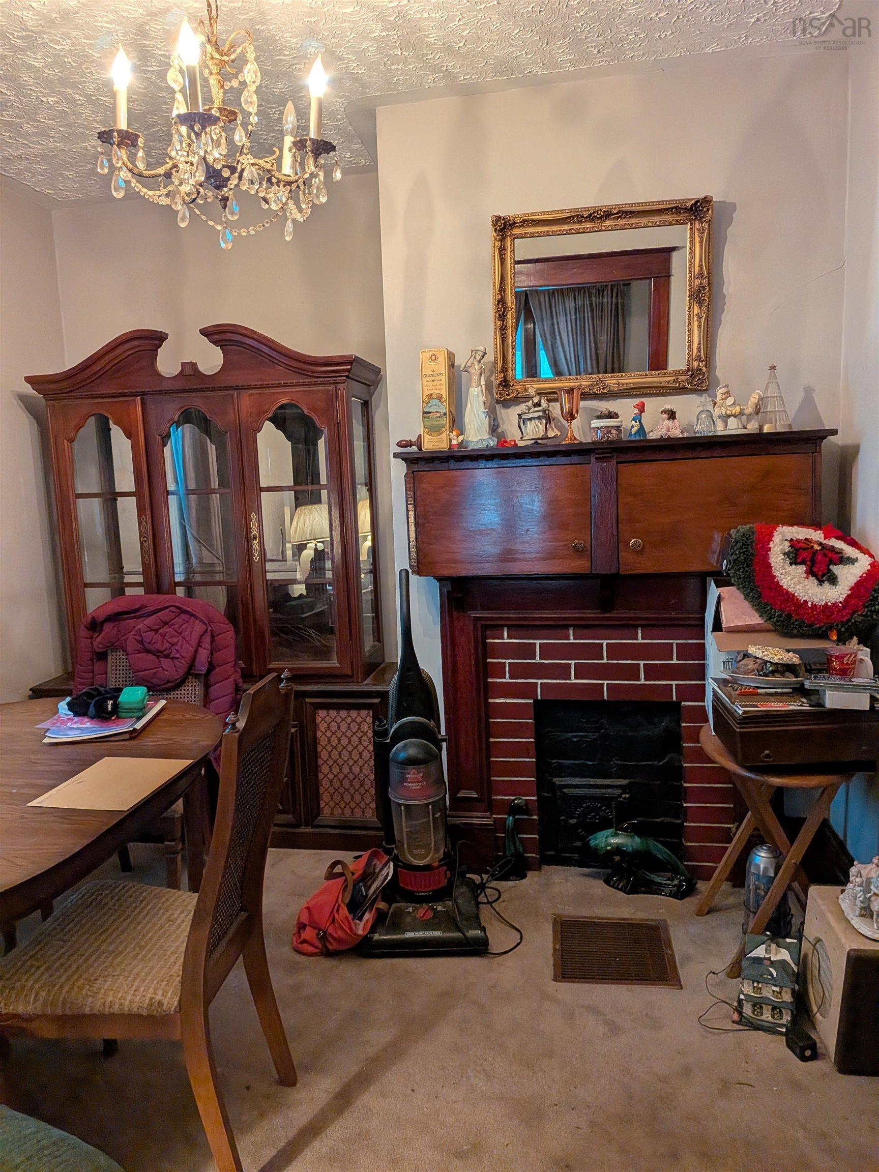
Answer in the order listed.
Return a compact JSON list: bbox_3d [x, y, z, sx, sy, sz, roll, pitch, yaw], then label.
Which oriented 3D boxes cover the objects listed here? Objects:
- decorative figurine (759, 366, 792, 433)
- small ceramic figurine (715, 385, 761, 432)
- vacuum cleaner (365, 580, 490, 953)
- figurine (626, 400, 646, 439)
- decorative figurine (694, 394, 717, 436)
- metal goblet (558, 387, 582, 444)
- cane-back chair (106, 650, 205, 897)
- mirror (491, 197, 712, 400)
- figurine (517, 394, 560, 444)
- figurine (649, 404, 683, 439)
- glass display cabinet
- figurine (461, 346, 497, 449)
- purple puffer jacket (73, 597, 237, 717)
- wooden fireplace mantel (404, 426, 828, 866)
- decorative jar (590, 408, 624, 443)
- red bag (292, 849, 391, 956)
[{"bbox_3d":[0.965,-0.539,2.337,0.088,0.188,0.088,-1,8,9],"label":"decorative figurine"},{"bbox_3d":[0.870,-0.514,2.366,0.129,0.139,0.075,-1,8,9],"label":"small ceramic figurine"},{"bbox_3d":[-0.058,0.503,2.434,0.360,1.075,0.340,-2,7,1],"label":"vacuum cleaner"},{"bbox_3d":[0.601,-0.501,2.475,0.060,0.124,0.055,-7,9,-36],"label":"figurine"},{"bbox_3d":[0.778,-0.500,2.382,0.065,0.121,0.065,-1,8,9],"label":"decorative figurine"},{"bbox_3d":[0.403,-0.523,2.512,0.080,0.174,0.080,-1,7,11],"label":"metal goblet"},{"bbox_3d":[-0.944,0.560,2.532,0.490,0.955,0.530,-1,8,9],"label":"cane-back chair"},{"bbox_3d":[0.480,-0.842,2.421,0.620,0.527,0.050,-1,12,9],"label":"mirror"},{"bbox_3d":[0.299,-0.503,2.456,0.120,0.149,0.085,1,9,19],"label":"figurine"},{"bbox_3d":[0.669,-0.485,2.401,0.088,0.102,0.085,3,10,33],"label":"figurine"},{"bbox_3d":[-0.848,0.016,3.163,1.390,1.927,0.440,-1,7,8],"label":"glass display cabinet"},{"bbox_3d":[0.126,-0.590,2.559,0.117,0.318,0.090,-2,7,5],"label":"figurine"},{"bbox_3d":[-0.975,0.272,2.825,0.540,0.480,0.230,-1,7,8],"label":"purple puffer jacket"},{"bbox_3d":[0.539,0.273,2.609,1.277,1.440,0.260,-1,7,11],"label":"wooden fireplace mantel"},{"bbox_3d":[0.500,-0.479,2.424,0.094,0.102,0.094,-1,8,9],"label":"decorative jar"},{"bbox_3d":[-0.295,0.944,2.459,0.260,0.215,0.220,0,7,20],"label":"red bag"}]

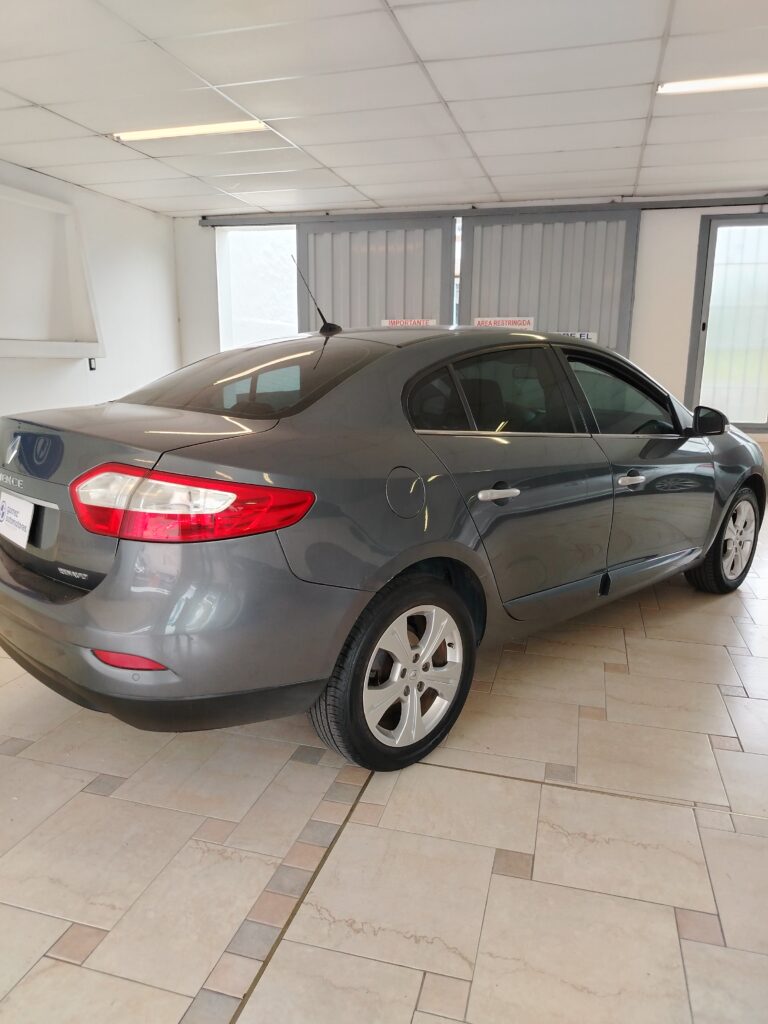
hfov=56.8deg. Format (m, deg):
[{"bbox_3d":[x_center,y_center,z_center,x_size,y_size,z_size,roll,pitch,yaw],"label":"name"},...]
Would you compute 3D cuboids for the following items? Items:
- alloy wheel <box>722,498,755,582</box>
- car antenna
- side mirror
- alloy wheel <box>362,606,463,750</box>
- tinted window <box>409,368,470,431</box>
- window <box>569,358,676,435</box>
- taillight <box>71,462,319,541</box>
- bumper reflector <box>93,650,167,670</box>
[{"bbox_3d":[2.033,0.158,4.202,0.467,0.467,0.170,-11,16,-42],"label":"alloy wheel"},{"bbox_3d":[-0.269,-0.874,2.884,0.250,0.295,0.060,-11,16,-42],"label":"car antenna"},{"bbox_3d":[1.613,-0.450,3.489,0.140,0.140,0.190,-11,16,-42],"label":"side mirror"},{"bbox_3d":[0.061,0.527,2.392,0.467,0.467,0.170,-11,16,-42],"label":"alloy wheel"},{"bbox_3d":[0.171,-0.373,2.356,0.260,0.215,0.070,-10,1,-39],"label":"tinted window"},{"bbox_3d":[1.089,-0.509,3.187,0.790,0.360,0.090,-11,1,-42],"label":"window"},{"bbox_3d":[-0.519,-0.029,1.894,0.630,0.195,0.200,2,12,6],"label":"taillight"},{"bbox_3d":[-0.667,0.394,1.861,0.230,0.050,0.045,5,13,18],"label":"bumper reflector"}]

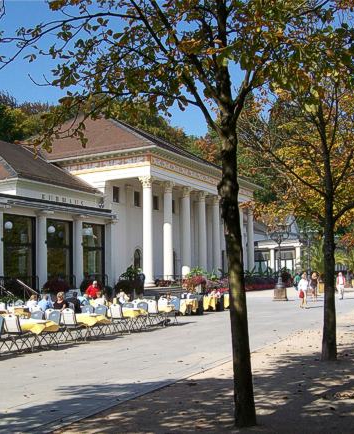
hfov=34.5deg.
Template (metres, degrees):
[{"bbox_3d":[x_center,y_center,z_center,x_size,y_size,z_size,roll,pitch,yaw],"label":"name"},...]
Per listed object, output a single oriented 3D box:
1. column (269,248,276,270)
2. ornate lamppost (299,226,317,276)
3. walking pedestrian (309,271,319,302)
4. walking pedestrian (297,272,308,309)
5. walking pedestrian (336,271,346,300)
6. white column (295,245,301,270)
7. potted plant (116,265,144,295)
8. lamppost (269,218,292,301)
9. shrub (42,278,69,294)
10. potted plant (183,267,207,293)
[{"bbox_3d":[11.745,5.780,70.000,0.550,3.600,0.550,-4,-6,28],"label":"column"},{"bbox_3d":[9.791,3.298,42.464,1.324,5.199,1.324,-4,-7,28],"label":"ornate lamppost"},{"bbox_3d":[7.489,3.812,31.000,0.520,1.700,0.420,-2,-6,7],"label":"walking pedestrian"},{"bbox_3d":[6.033,3.513,27.302,0.500,1.704,0.400,0,-6,-11],"label":"walking pedestrian"},{"bbox_3d":[10.250,4.338,35.780,0.560,1.704,0.400,-2,-6,9],"label":"walking pedestrian"},{"bbox_3d":[18.388,6.950,86.000,0.680,5.400,0.680,-4,-7,28],"label":"white column"},{"bbox_3d":[-2.879,3.909,34.500,1.600,2.000,1.500,-1,-6,0],"label":"potted plant"},{"bbox_3d":[6.468,2.683,36.030,1.351,5.180,1.351,-4,-7,28],"label":"lamppost"},{"bbox_3d":[-7.044,4.058,33.000,1.550,1.000,1.400,-1,-6,0],"label":"shrub"},{"bbox_3d":[1.523,5.339,47.624,1.950,2.353,1.950,-1,-6,0],"label":"potted plant"}]

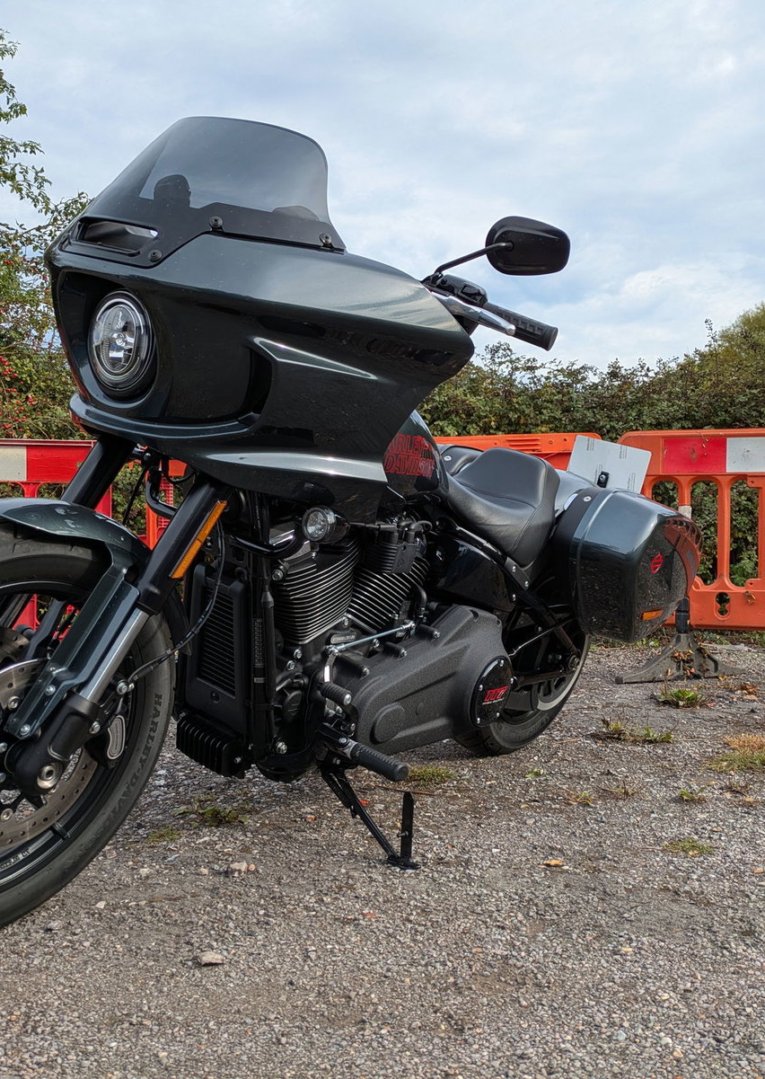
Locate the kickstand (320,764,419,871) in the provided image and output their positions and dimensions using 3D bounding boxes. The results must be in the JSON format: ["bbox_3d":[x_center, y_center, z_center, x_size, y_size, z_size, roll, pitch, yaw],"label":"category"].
[{"bbox_3d":[-0.026,0.534,2.019,0.220,0.160,0.075,1,2,38],"label":"kickstand"}]

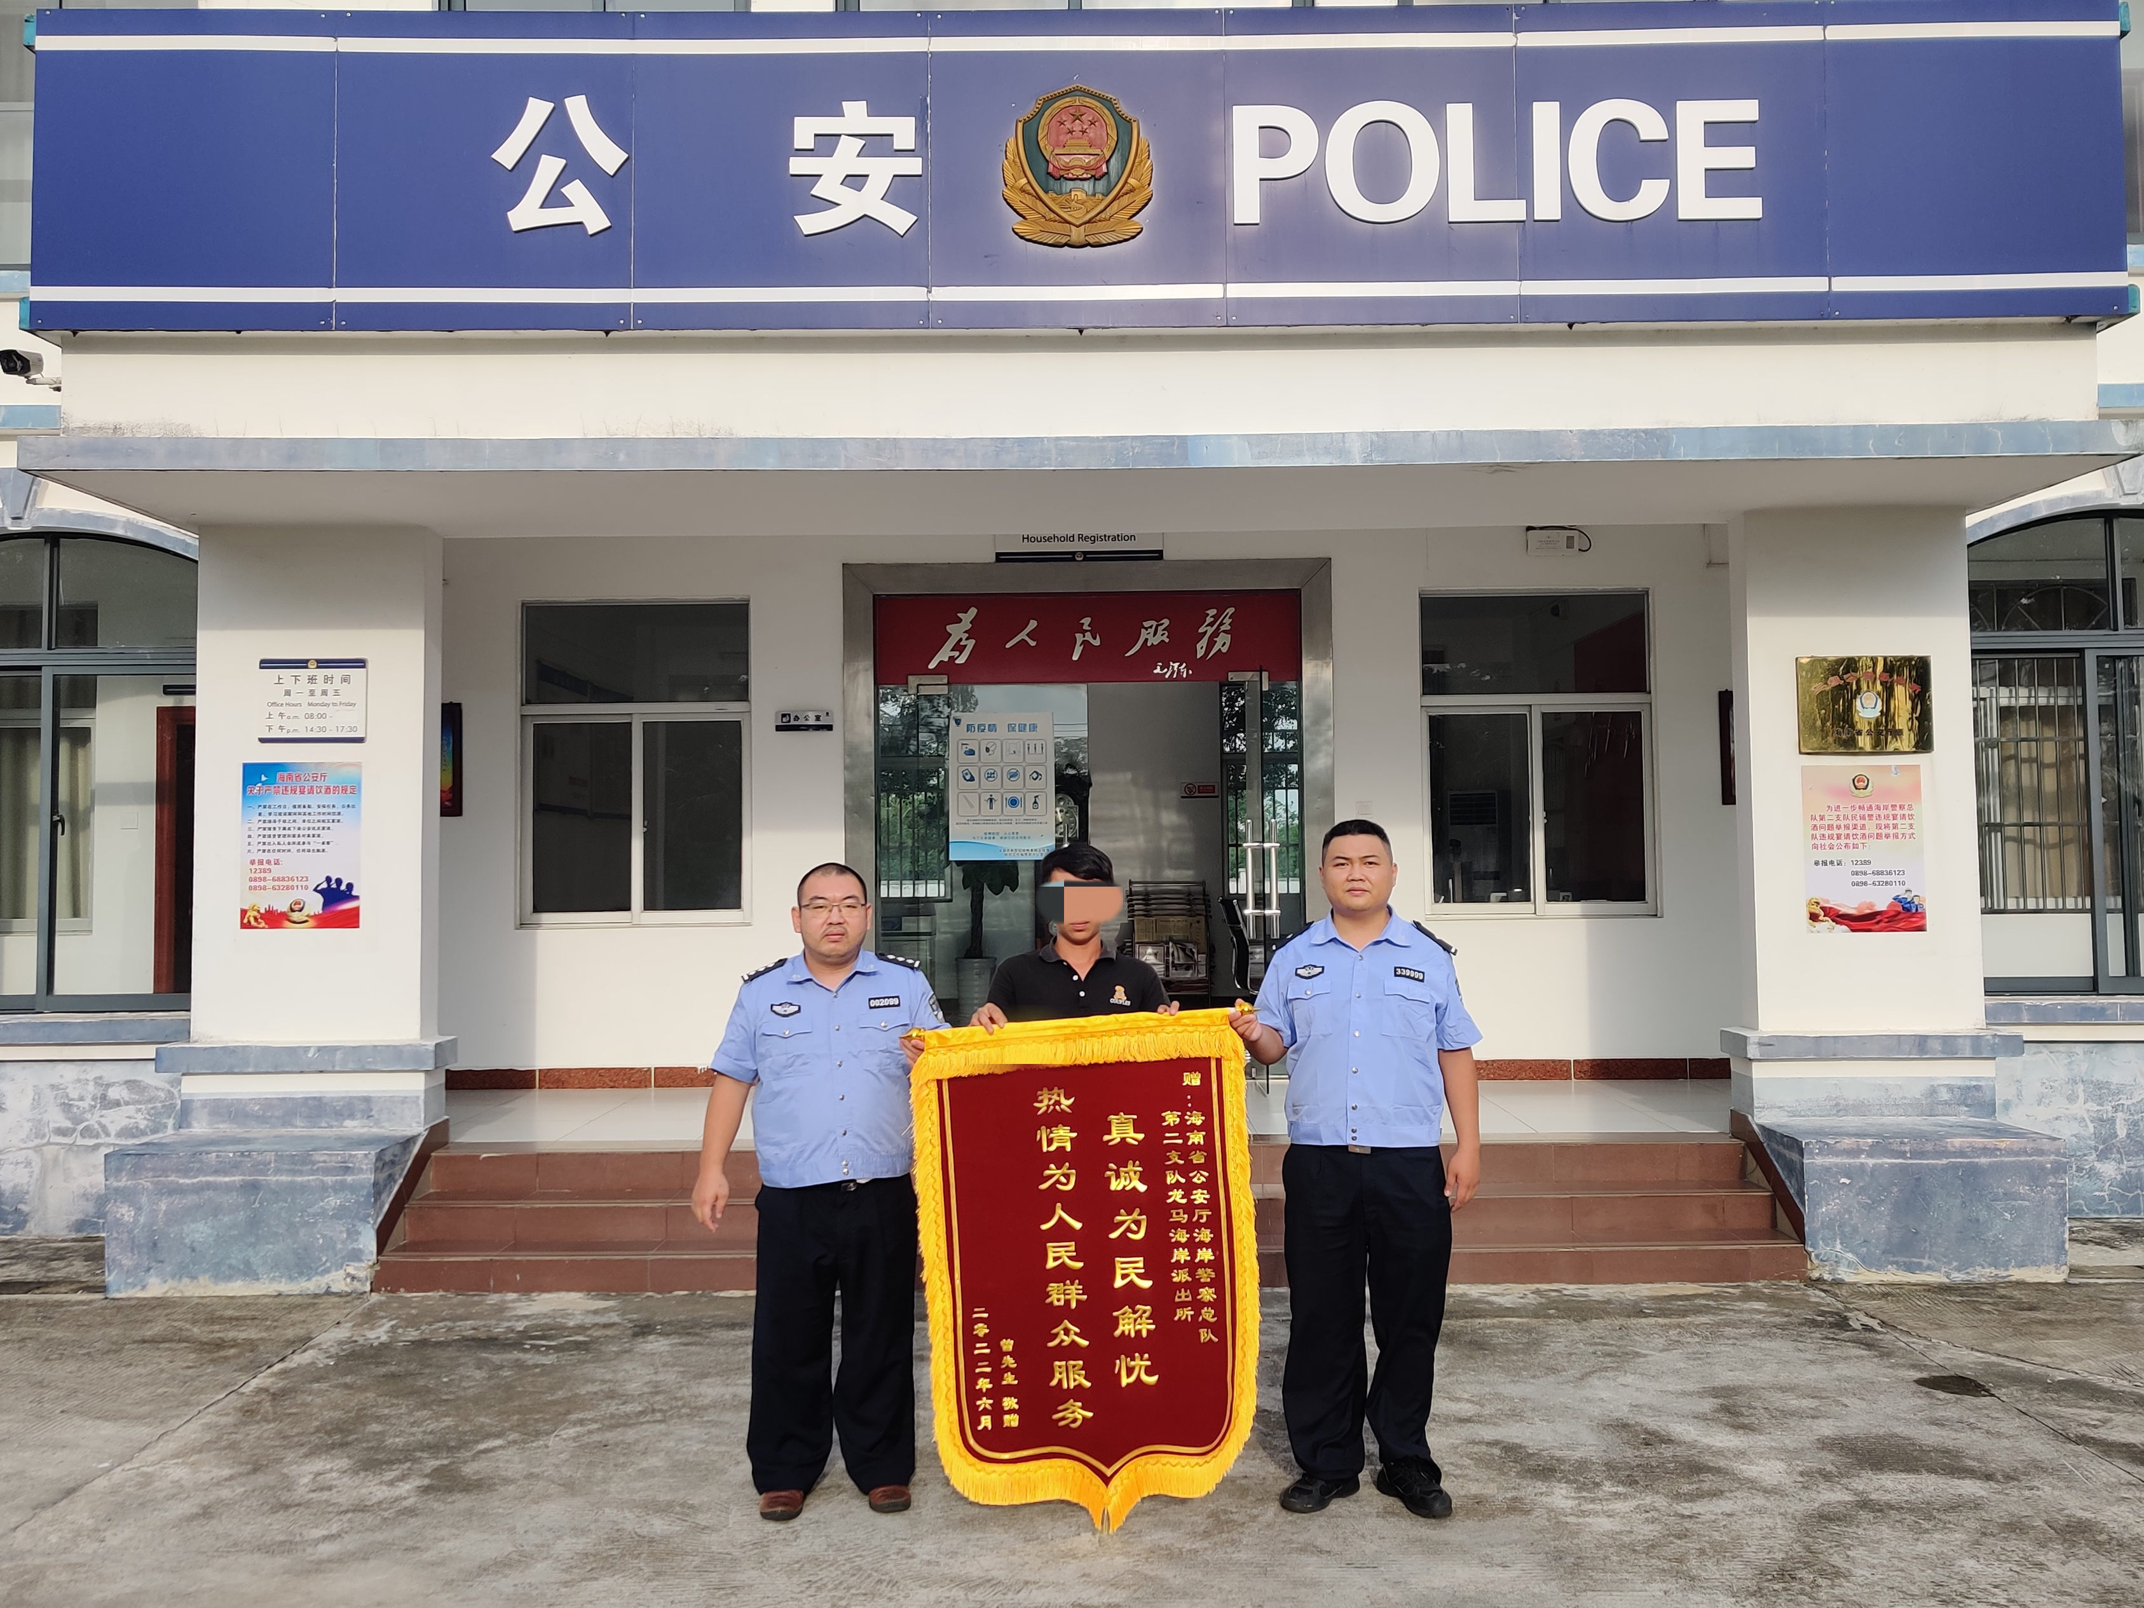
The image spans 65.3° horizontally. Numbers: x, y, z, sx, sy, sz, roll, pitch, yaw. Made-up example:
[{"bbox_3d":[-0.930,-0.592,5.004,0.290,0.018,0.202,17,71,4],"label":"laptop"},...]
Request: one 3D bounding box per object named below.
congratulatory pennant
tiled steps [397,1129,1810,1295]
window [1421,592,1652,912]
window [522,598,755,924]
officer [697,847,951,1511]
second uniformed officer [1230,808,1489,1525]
[{"bbox_3d":[0.035,1.124,4.051,0.840,1.250,0.090,-2,-3,0],"label":"congratulatory pennant"},{"bbox_3d":[0.069,1.636,6.780,5.430,0.440,0.870,-1,-3,0],"label":"tiled steps"},{"bbox_3d":[2.486,-0.265,8.926,1.250,1.730,0.120,-1,-3,0],"label":"window"},{"bbox_3d":[-2.319,-0.216,8.917,1.220,1.720,0.120,-1,-3,0],"label":"window"},{"bbox_3d":[-0.648,0.959,4.259,0.620,1.620,0.400,-1,-3,0],"label":"officer"},{"bbox_3d":[0.719,0.900,4.263,0.630,1.720,0.420,-1,-3,0],"label":"second uniformed officer"}]

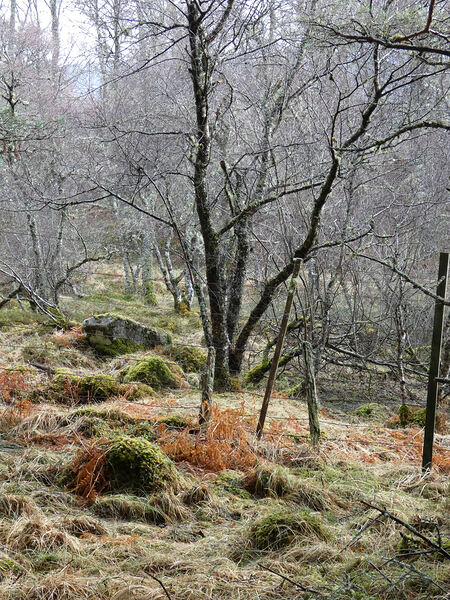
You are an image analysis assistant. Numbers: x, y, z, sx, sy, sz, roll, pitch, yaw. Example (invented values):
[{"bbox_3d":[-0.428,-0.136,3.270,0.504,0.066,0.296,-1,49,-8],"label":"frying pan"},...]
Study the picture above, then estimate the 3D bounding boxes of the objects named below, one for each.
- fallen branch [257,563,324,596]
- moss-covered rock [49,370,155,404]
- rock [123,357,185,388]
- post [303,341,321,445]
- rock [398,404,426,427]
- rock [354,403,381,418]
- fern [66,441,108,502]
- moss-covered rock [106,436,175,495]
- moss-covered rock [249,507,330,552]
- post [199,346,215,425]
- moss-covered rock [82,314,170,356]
[{"bbox_3d":[0.349,1.531,7.050,0.080,0.110,0.500,-1,2,-41],"label":"fallen branch"},{"bbox_3d":[-1.791,1.248,18.300,1.480,0.440,0.800,0,1,0],"label":"moss-covered rock"},{"bbox_3d":[-1.104,1.119,19.800,0.950,0.480,0.750,0,1,0],"label":"rock"},{"bbox_3d":[0.882,0.938,13.000,0.105,1.050,0.105,-5,1,0],"label":"post"},{"bbox_3d":[2.322,1.423,15.800,0.370,0.270,0.320,0,1,0],"label":"rock"},{"bbox_3d":[1.844,1.430,16.600,0.340,0.200,0.290,0,1,0],"label":"rock"},{"bbox_3d":[-1.115,1.399,10.400,0.340,0.450,0.340,0,1,0],"label":"fern"},{"bbox_3d":[-0.705,1.381,10.700,0.590,0.460,0.520,0,1,0],"label":"moss-covered rock"},{"bbox_3d":[0.412,1.461,8.200,0.510,0.250,0.420,0,1,0],"label":"moss-covered rock"},{"bbox_3d":[-0.224,1.057,15.500,0.120,1.000,0.120,6,1,0],"label":"post"},{"bbox_3d":[-1.843,0.655,24.000,1.600,0.780,1.050,0,2,11],"label":"moss-covered rock"}]

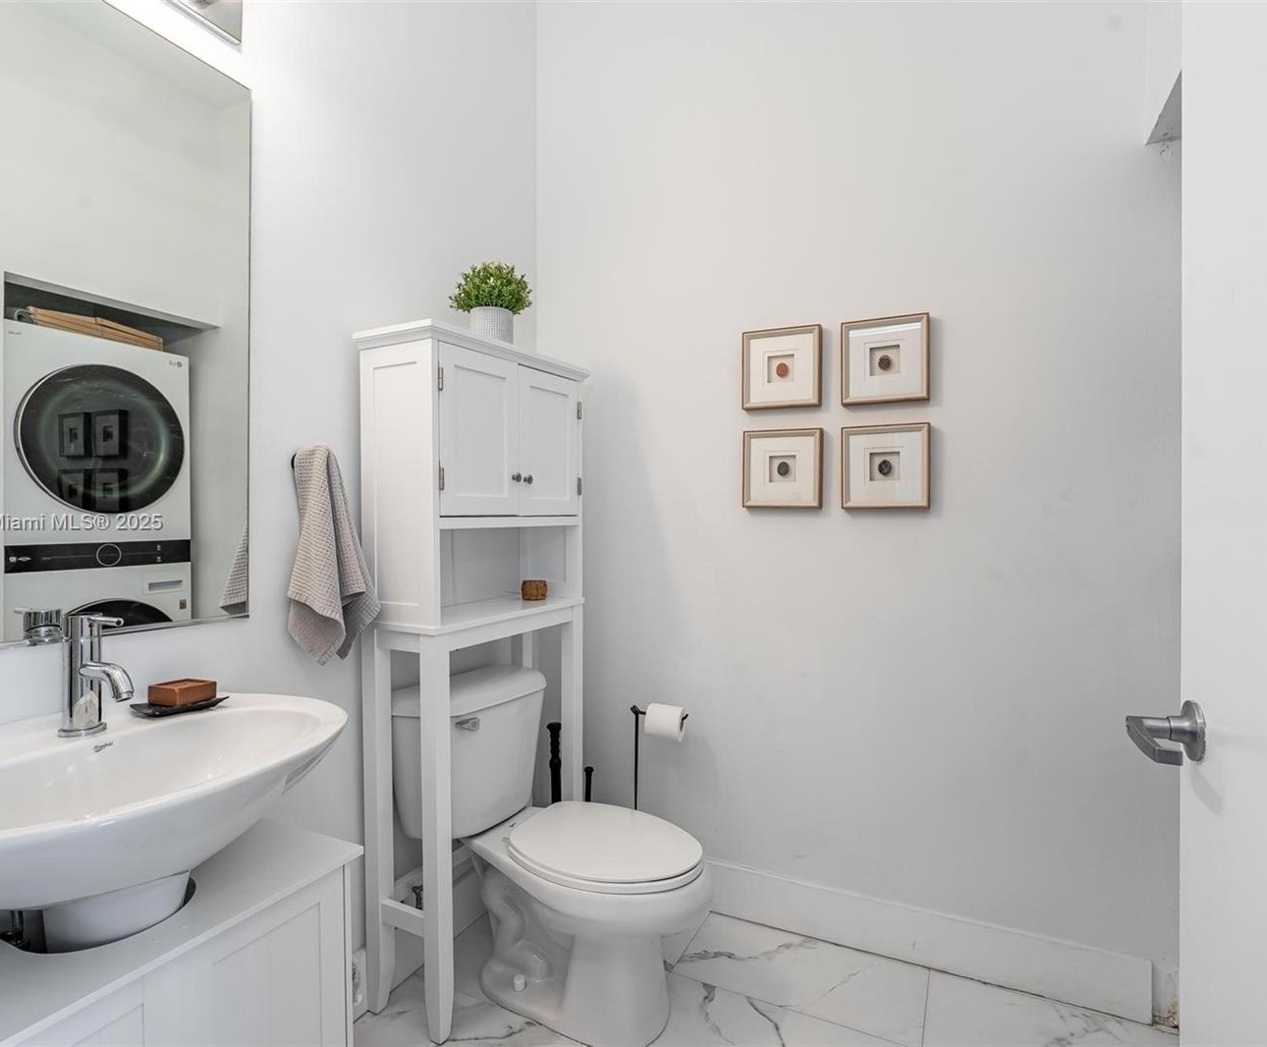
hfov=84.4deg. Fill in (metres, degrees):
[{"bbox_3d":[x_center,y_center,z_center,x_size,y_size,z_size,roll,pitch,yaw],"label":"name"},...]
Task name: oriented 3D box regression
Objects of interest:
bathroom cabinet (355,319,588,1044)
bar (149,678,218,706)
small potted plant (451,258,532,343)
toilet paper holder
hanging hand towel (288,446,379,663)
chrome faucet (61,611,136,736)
[{"bbox_3d":[-0.385,0.351,1.848,0.248,1.580,0.655,0,0,26],"label":"bathroom cabinet"},{"bbox_3d":[-0.764,0.286,1.185,0.073,0.028,0.069,0,1,23],"label":"bar"},{"bbox_3d":[-0.369,-0.561,1.826,0.210,0.240,0.210,0,0,0],"label":"small potted plant"},{"bbox_3d":[0.059,0.827,1.969,0.200,0.622,0.145,0,0,26],"label":"toilet paper holder"},{"bbox_3d":[-0.640,0.067,1.451,0.180,0.430,0.140,0,0,26],"label":"hanging hand towel"},{"bbox_3d":[-0.811,0.229,1.059,0.152,0.182,0.058,0,0,26],"label":"chrome faucet"}]

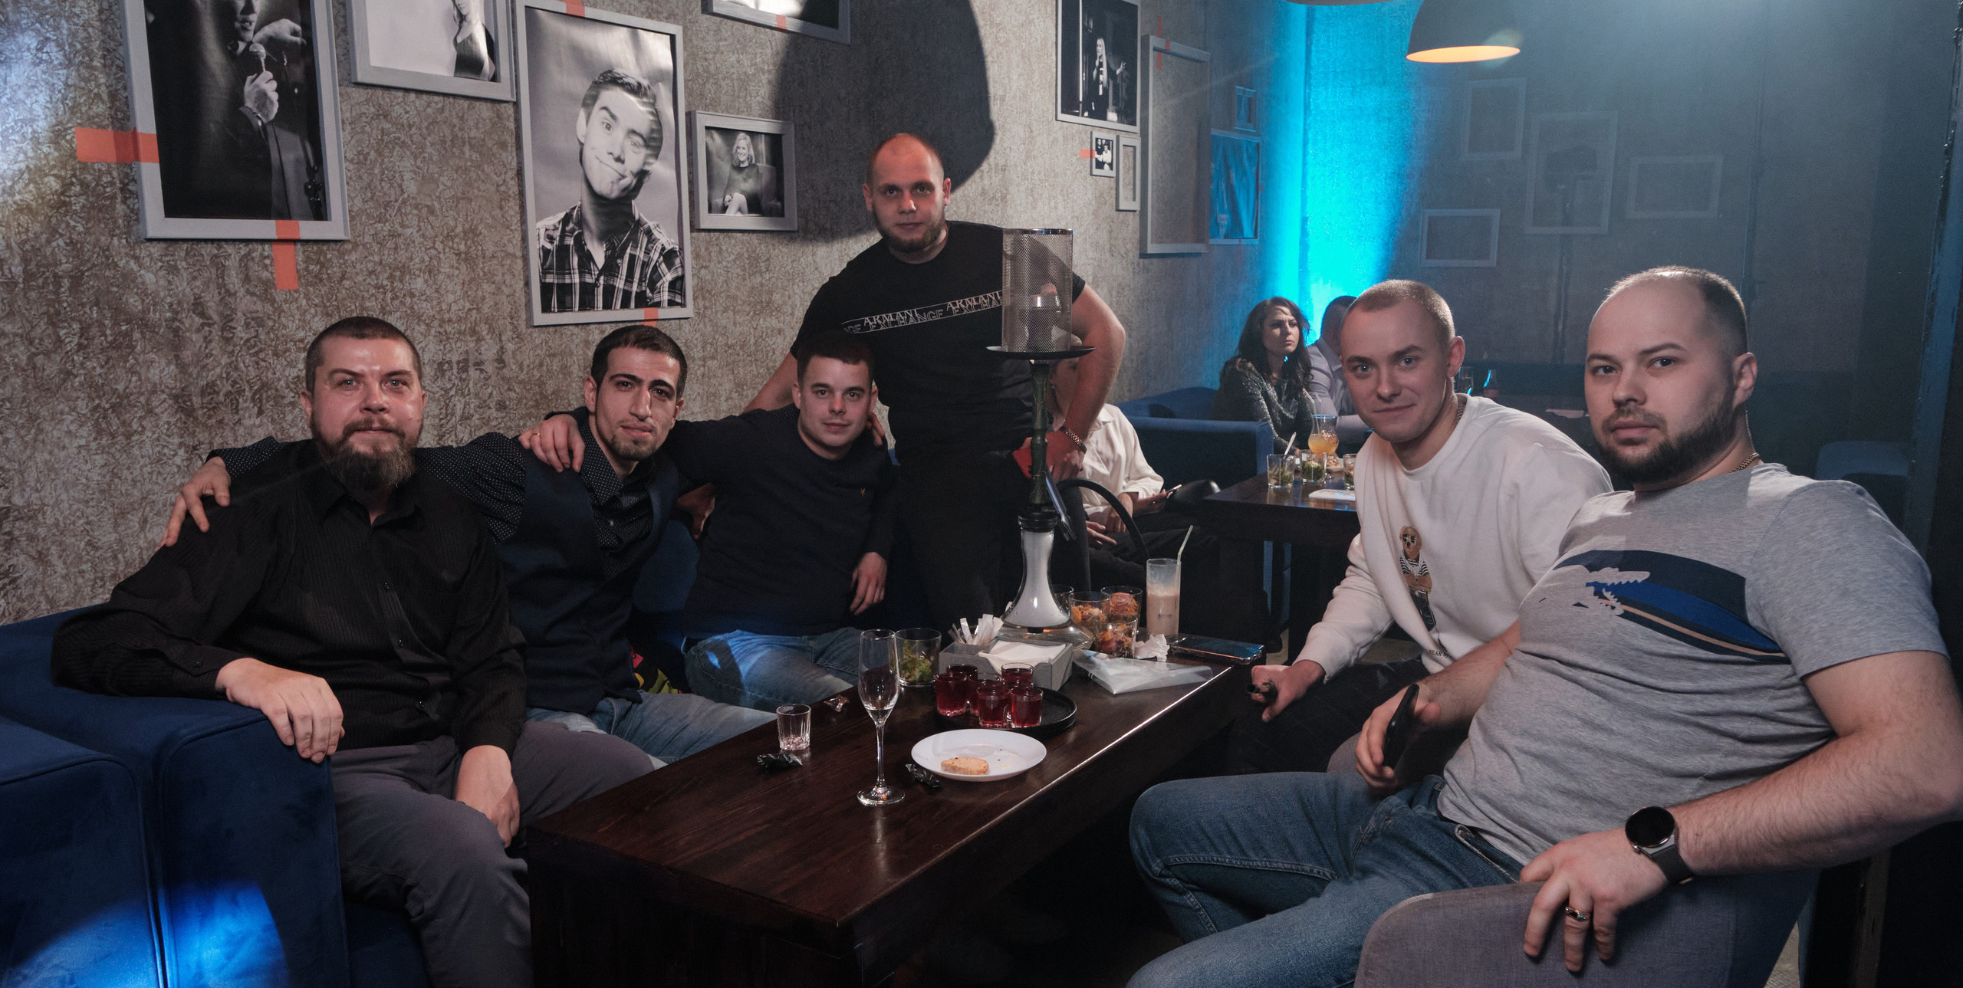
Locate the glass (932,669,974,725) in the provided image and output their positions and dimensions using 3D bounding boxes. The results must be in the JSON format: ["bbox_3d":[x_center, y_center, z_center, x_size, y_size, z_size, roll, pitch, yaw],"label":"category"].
[{"bbox_3d":[-0.046,0.324,2.101,0.051,0.059,0.051,7,12,33],"label":"glass"}]

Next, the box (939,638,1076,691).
[{"bbox_3d":[0.042,0.282,2.205,0.196,0.052,0.120,4,10,17],"label":"box"}]

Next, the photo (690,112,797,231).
[{"bbox_3d":[-0.587,-0.795,3.260,0.028,0.270,0.348,7,12,32],"label":"photo"}]

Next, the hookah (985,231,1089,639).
[{"bbox_3d":[0.106,-0.093,2.431,0.205,0.780,0.205,0,10,0],"label":"hookah"}]

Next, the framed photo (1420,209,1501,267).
[{"bbox_3d":[2.281,-1.212,6.209,0.342,0.267,0.028,7,12,32],"label":"framed photo"}]

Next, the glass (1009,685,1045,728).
[{"bbox_3d":[0.072,0.335,2.054,0.051,0.059,0.051,0,10,0],"label":"glass"}]

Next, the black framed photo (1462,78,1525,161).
[{"bbox_3d":[2.380,-1.728,6.055,0.253,0.356,0.028,7,12,32],"label":"black framed photo"}]

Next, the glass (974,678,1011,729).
[{"bbox_3d":[0.020,0.332,2.053,0.051,0.059,0.051,7,12,33],"label":"glass"}]

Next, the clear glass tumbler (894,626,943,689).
[{"bbox_3d":[-0.108,0.286,2.281,0.079,0.086,0.079,0,10,0],"label":"clear glass tumbler"}]

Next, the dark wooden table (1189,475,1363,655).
[{"bbox_3d":[1.157,0.301,4.062,0.600,0.700,1.150,5,11,28],"label":"dark wooden table"}]

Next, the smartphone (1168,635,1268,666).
[{"bbox_3d":[0.439,0.292,2.446,0.155,0.011,0.080,6,11,29],"label":"smartphone"}]

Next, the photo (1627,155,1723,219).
[{"bbox_3d":[3.020,-1.332,5.702,0.354,0.265,0.028,7,12,32],"label":"photo"}]

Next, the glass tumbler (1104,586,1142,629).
[{"bbox_3d":[0.262,0.223,2.455,0.077,0.078,0.077,0,10,0],"label":"glass tumbler"}]

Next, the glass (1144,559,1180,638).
[{"bbox_3d":[0.359,0.205,2.580,0.067,0.142,0.067,0,10,0],"label":"glass"}]

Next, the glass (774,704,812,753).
[{"bbox_3d":[-0.282,0.354,1.977,0.051,0.059,0.051,0,10,0],"label":"glass"}]

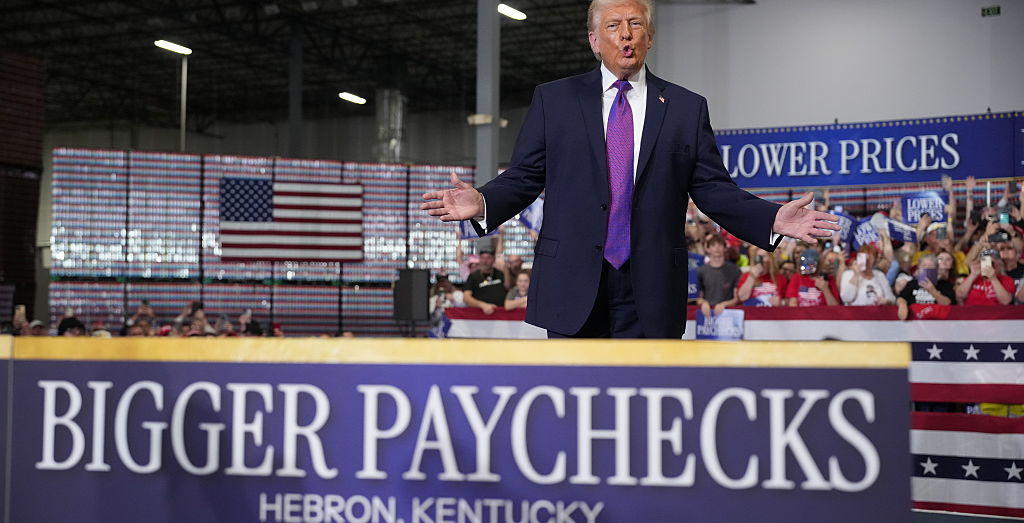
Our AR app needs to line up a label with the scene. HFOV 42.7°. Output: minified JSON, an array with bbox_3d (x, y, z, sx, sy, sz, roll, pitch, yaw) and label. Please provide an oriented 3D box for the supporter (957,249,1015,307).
[{"bbox_3d":[4.213,0.708,11.613,0.520,1.640,0.450,-1,-3,20],"label":"supporter"}]

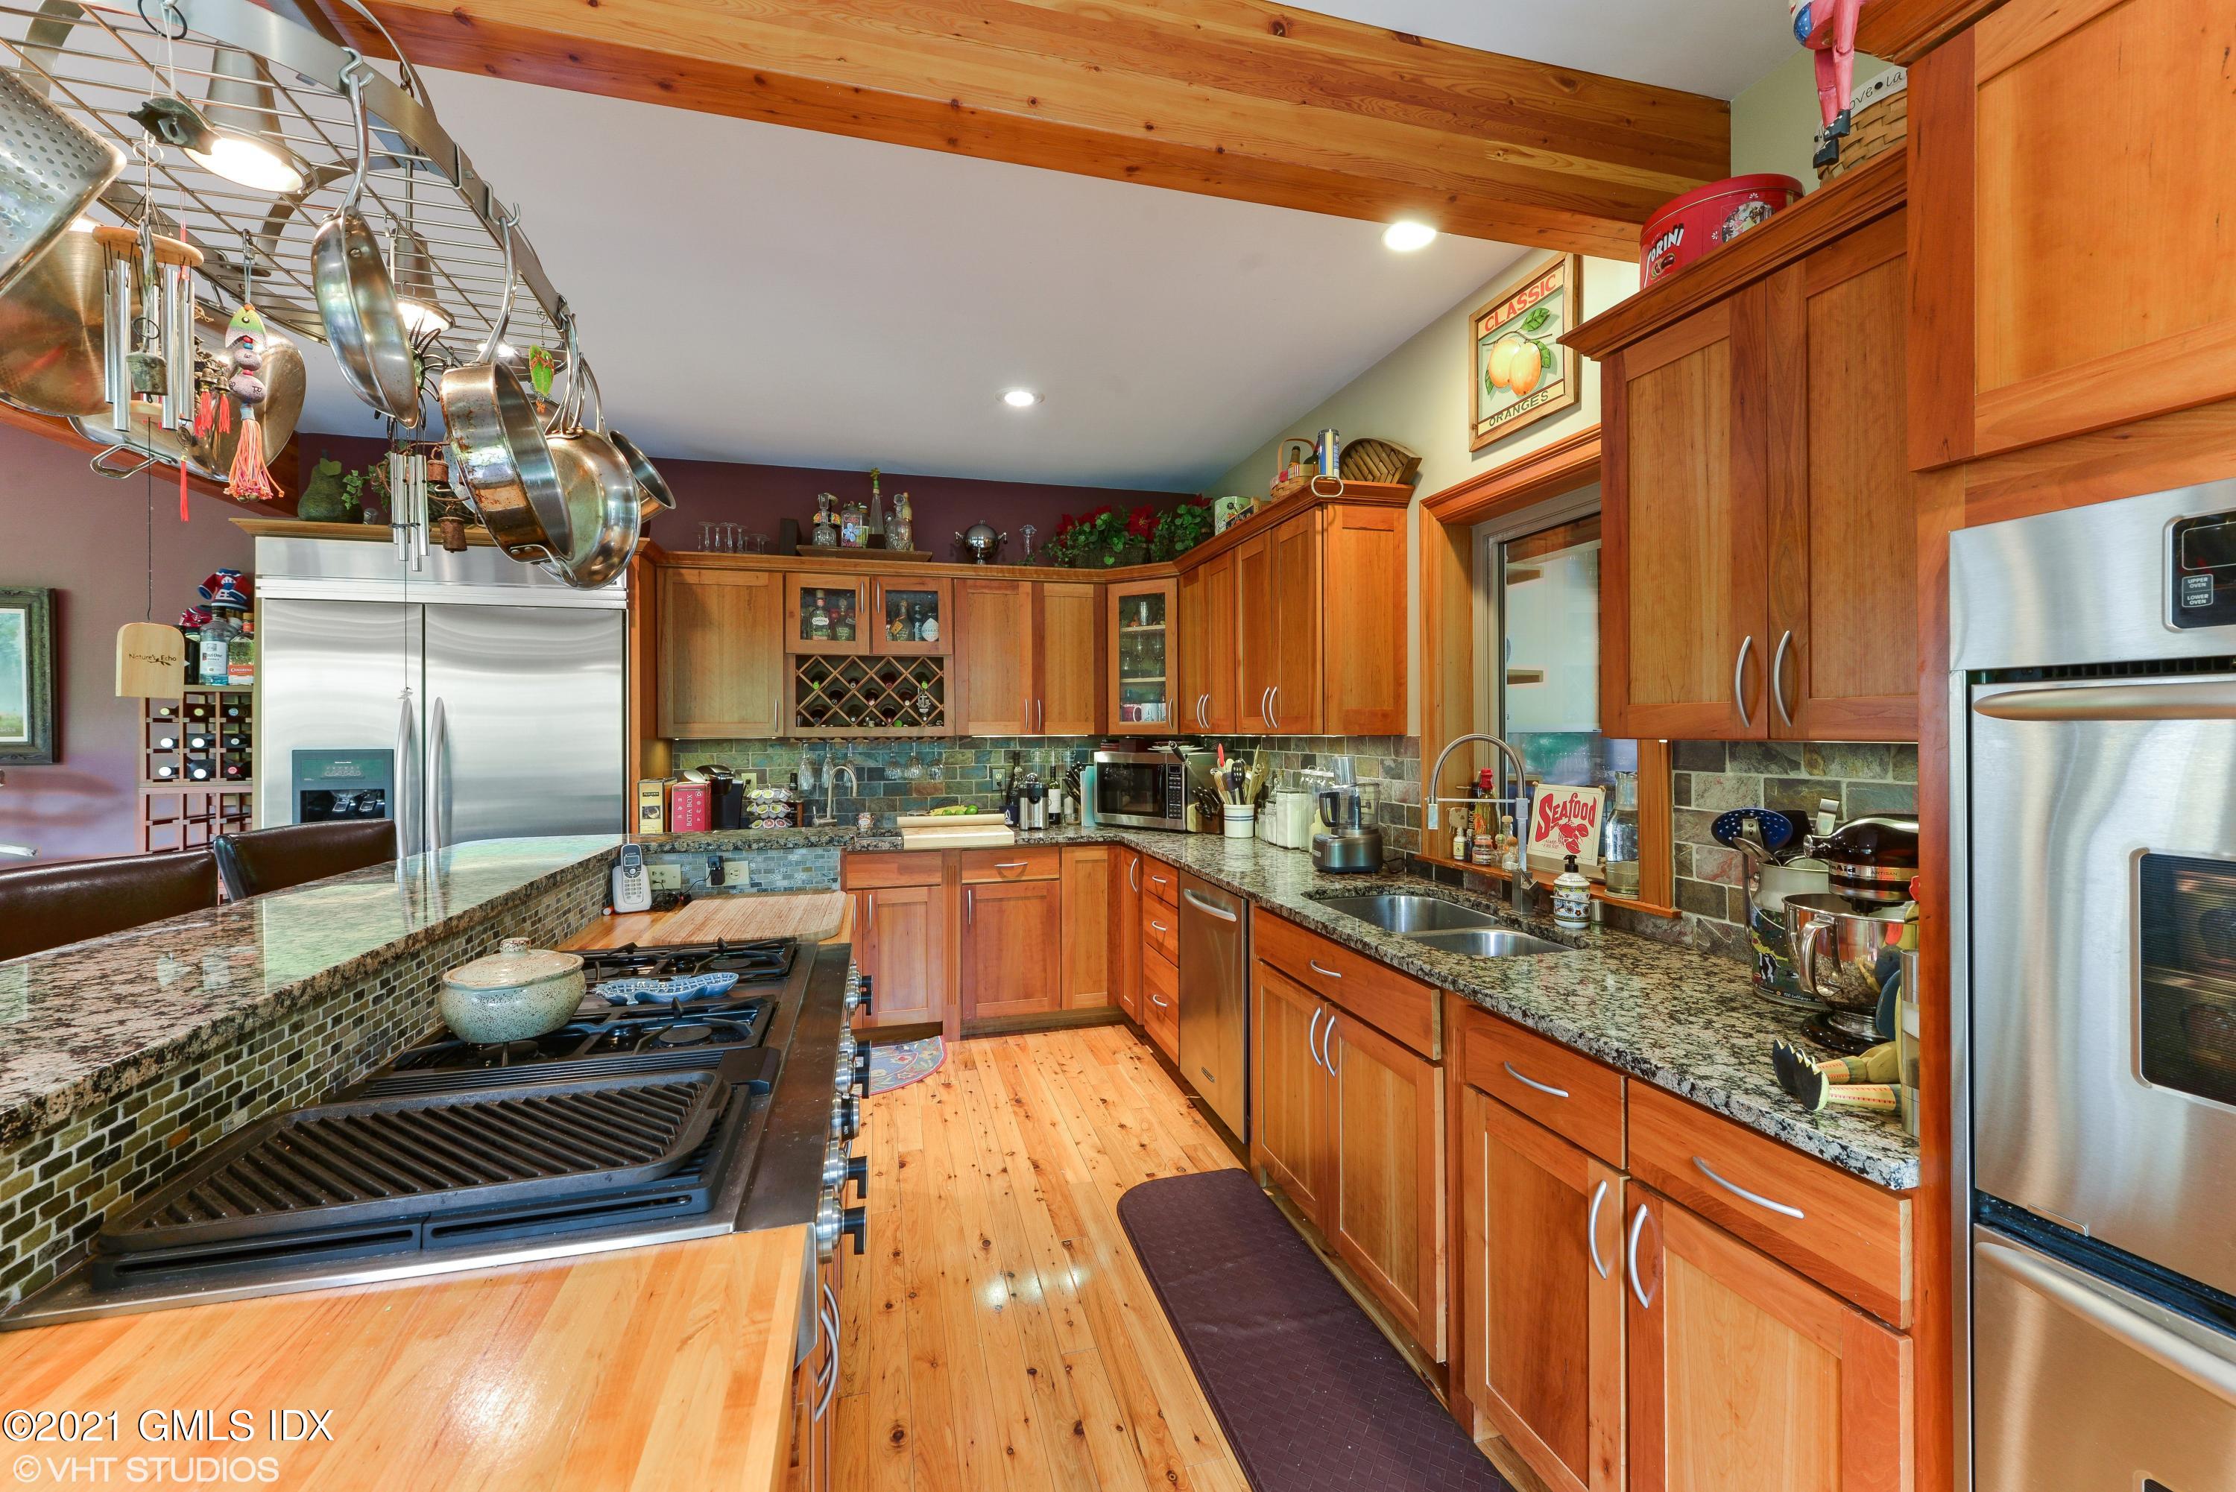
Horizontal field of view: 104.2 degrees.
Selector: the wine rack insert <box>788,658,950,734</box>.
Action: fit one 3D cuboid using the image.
[{"bbox_3d":[-1.207,-0.236,4.264,0.724,0.376,0.305,0,1,-16],"label":"wine rack insert"}]

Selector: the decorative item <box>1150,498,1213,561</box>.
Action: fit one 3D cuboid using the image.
[{"bbox_3d":[0.317,-1.050,4.361,0.315,0.394,0.295,0,1,29],"label":"decorative item"}]

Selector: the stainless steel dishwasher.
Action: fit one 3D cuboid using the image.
[{"bbox_3d":[0.585,0.813,2.896,0.600,0.745,0.595,-1,1,-15],"label":"stainless steel dishwasher"}]

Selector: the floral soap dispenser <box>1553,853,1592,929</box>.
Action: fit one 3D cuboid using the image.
[{"bbox_3d":[1.019,0.324,1.947,0.080,0.163,0.080,-1,1,-21],"label":"floral soap dispenser"}]

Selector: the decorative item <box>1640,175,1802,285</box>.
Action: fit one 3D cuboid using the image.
[{"bbox_3d":[1.118,-0.895,1.625,0.246,0.182,0.246,-1,1,-40],"label":"decorative item"}]

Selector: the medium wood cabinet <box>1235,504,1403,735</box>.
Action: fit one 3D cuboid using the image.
[{"bbox_3d":[0.703,-0.413,3.141,0.320,0.745,0.670,-1,1,-15],"label":"medium wood cabinet"}]

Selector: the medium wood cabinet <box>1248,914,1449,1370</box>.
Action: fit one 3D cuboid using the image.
[{"bbox_3d":[0.834,0.881,2.309,0.620,0.792,0.935,0,1,-16],"label":"medium wood cabinet"}]

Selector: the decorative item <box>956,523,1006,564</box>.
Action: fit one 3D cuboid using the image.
[{"bbox_3d":[-0.662,-0.961,4.217,0.240,0.245,0.170,-1,1,-15],"label":"decorative item"}]

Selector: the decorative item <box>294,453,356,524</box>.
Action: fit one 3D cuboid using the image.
[{"bbox_3d":[-3.059,-0.984,3.369,0.190,0.290,0.190,-1,1,-32],"label":"decorative item"}]

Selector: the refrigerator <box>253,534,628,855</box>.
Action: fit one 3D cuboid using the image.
[{"bbox_3d":[-2.627,0.280,3.620,1.220,2.120,0.630,-1,1,-15],"label":"refrigerator"}]

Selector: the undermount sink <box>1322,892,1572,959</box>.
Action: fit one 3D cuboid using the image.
[{"bbox_3d":[0.740,0.504,2.085,0.420,0.200,0.780,-1,1,-15],"label":"undermount sink"}]

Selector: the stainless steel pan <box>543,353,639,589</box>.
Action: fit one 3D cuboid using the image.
[{"bbox_3d":[-0.955,-0.492,1.522,0.271,0.433,0.108,2,6,16],"label":"stainless steel pan"}]

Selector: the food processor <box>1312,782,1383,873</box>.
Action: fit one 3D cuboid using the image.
[{"bbox_3d":[0.732,0.243,2.797,0.215,0.310,0.175,0,1,1],"label":"food processor"}]

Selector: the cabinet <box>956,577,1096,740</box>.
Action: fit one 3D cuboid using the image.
[{"bbox_3d":[-0.482,-0.431,4.478,0.724,0.760,0.325,0,1,-16],"label":"cabinet"}]

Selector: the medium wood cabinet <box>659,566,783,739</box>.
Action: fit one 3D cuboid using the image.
[{"bbox_3d":[-1.781,-0.410,3.982,0.510,0.745,0.315,-1,1,-15],"label":"medium wood cabinet"}]

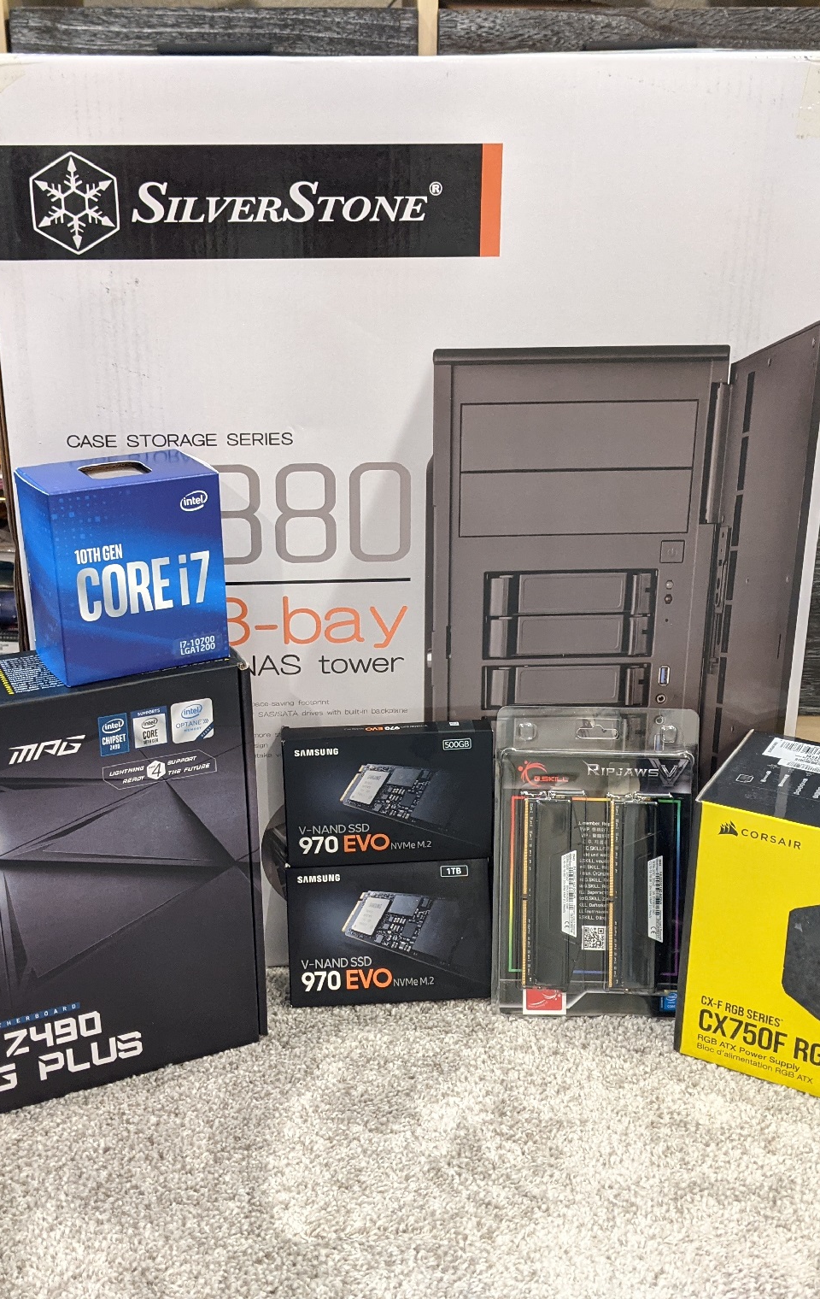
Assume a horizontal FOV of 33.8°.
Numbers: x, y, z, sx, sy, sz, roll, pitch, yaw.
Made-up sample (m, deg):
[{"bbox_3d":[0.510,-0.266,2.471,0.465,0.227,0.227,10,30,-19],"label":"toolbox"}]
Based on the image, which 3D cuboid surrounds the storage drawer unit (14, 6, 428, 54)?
[{"bbox_3d":[-0.165,-0.451,1.314,0.332,0.277,0.370,0,20,-1],"label":"storage drawer unit"}]

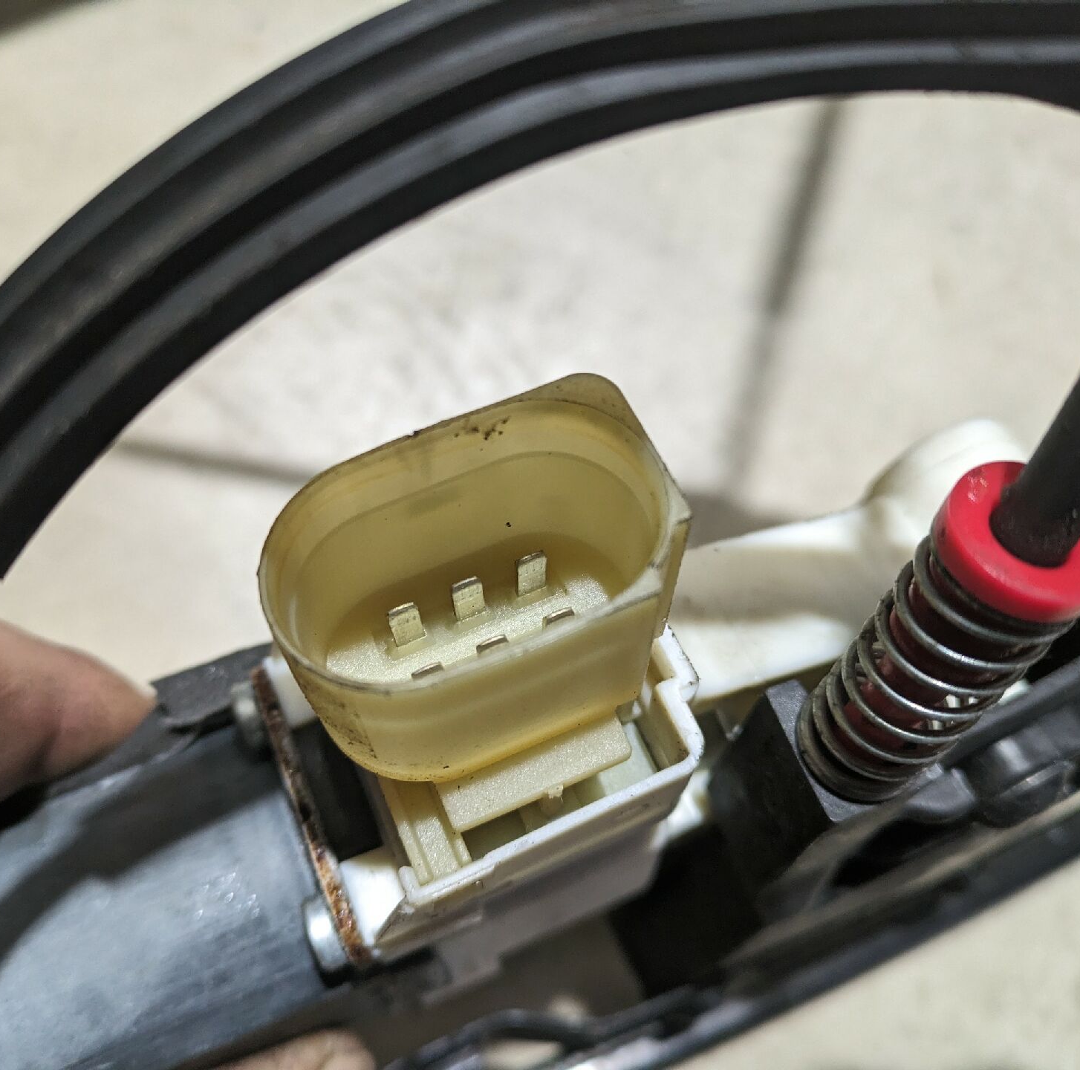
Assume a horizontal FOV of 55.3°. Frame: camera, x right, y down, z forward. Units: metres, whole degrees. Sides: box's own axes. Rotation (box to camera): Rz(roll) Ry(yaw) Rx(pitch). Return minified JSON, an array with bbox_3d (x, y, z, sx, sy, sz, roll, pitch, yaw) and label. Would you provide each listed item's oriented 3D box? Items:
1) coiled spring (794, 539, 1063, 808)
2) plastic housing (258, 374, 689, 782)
[{"bbox_3d":[0.036,0.012,0.096,0.013,0.034,0.013,5,51,-6],"label":"coiled spring"},{"bbox_3d":[-0.005,0.006,0.088,0.031,0.024,0.021,-22,61,-12],"label":"plastic housing"}]

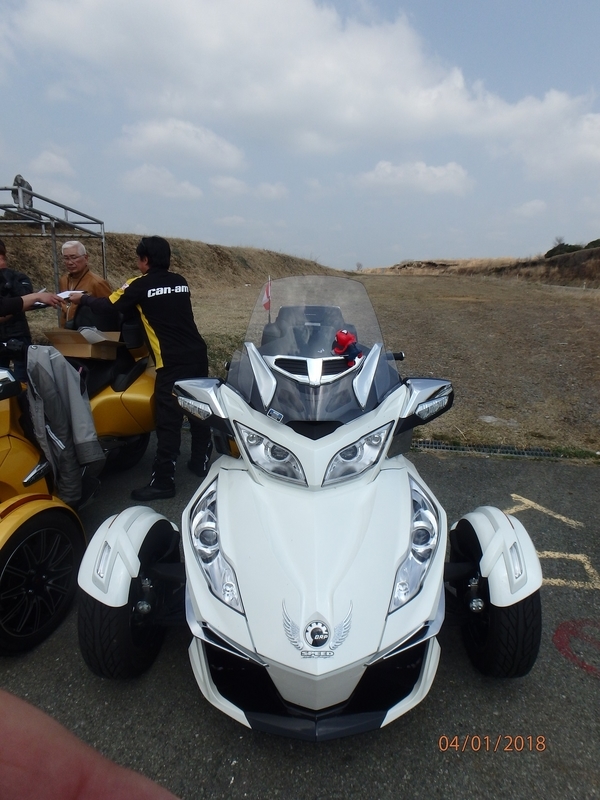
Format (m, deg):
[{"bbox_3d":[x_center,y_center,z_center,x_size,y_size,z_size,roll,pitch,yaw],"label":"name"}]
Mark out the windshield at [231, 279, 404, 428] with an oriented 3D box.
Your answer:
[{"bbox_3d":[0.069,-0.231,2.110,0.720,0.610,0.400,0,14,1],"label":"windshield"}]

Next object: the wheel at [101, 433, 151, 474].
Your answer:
[{"bbox_3d":[-1.410,0.259,3.759,0.210,0.600,0.600,3,15,13],"label":"wheel"}]

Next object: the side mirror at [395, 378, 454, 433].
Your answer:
[{"bbox_3d":[0.545,0.011,2.133,0.250,0.190,0.190,0,14,-1],"label":"side mirror"}]

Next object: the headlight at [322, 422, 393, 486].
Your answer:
[{"bbox_3d":[0.245,0.203,1.914,0.280,0.195,0.190,-1,14,-4],"label":"headlight"}]

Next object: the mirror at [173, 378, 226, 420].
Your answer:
[{"bbox_3d":[-0.440,0.002,2.130,0.235,0.165,0.180,1,14,3],"label":"mirror"}]

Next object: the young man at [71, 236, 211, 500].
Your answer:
[{"bbox_3d":[-1.020,-0.207,3.357,0.740,1.710,0.580,9,17,33],"label":"young man"}]

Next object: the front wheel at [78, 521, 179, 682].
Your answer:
[{"bbox_3d":[-0.652,0.765,1.907,0.175,0.570,0.570,1,14,3],"label":"front wheel"}]

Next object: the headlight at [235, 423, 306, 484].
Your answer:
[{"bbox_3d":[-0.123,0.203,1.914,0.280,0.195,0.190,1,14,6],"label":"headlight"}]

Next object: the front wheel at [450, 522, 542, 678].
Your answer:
[{"bbox_3d":[0.757,0.765,1.907,0.175,0.570,0.570,1,14,3],"label":"front wheel"}]

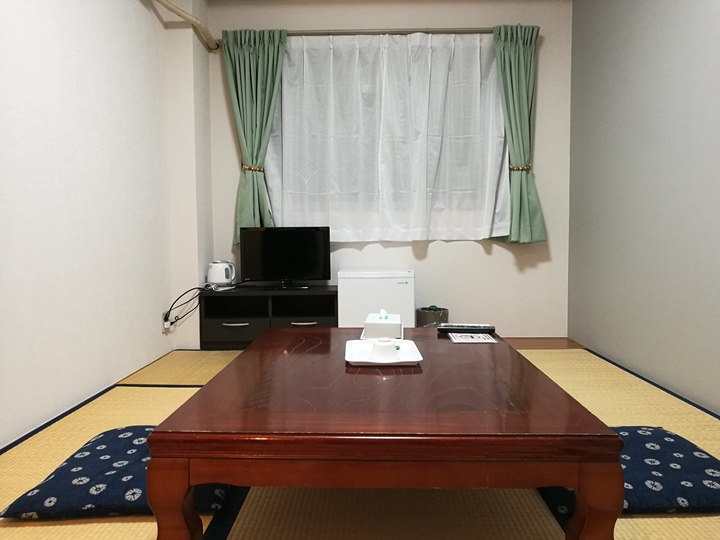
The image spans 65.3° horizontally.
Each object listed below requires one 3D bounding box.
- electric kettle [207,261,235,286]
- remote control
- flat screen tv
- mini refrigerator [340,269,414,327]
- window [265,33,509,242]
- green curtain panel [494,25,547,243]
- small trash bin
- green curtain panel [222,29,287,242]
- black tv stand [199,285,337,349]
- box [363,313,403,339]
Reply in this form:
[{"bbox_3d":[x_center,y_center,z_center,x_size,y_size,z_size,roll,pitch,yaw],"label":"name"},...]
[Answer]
[{"bbox_3d":[-0.930,0.032,3.758,0.187,0.178,0.140,-1,3,-9],"label":"electric kettle"},{"bbox_3d":[0.387,0.216,2.060,0.208,0.025,0.055,0,3,1],"label":"remote control"},{"bbox_3d":[-0.484,-0.075,3.645,0.589,0.400,0.170,0,3,1],"label":"flat screen tv"},{"bbox_3d":[0.109,0.243,3.653,0.469,0.489,0.450,0,3,1],"label":"mini refrigerator"},{"bbox_3d":[0.162,-0.875,3.754,1.716,1.380,0.070,0,3,1],"label":"window"},{"bbox_3d":[1.056,-0.884,3.696,0.346,1.417,0.120,0,3,1],"label":"green curtain panel"},{"bbox_3d":[0.479,0.368,3.697,0.214,0.230,0.214,0,3,1],"label":"small trash bin"},{"bbox_3d":[-0.700,-0.878,3.741,0.435,1.408,0.120,0,3,1],"label":"green curtain panel"},{"bbox_3d":[-0.560,0.305,3.703,0.863,0.366,0.390,0,3,1],"label":"black tv stand"},{"bbox_3d":[0.086,0.199,2.003,0.122,0.053,0.224,0,3,3],"label":"box"}]

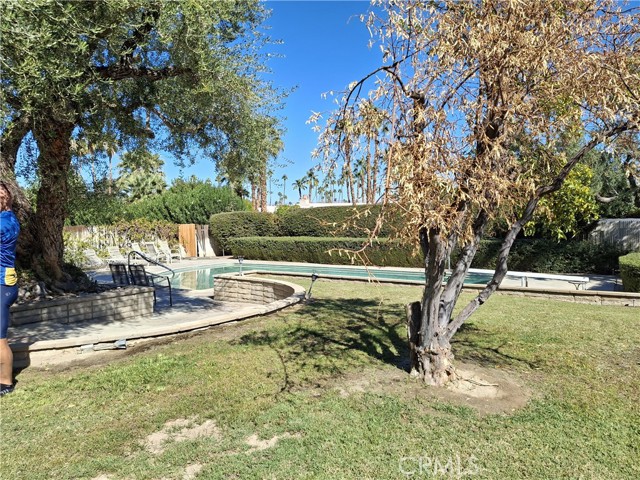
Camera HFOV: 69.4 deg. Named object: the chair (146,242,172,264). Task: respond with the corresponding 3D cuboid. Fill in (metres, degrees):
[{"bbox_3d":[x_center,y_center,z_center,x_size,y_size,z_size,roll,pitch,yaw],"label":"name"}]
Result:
[{"bbox_3d":[-6.280,0.500,17.900,0.900,0.970,0.650,1,1,31],"label":"chair"}]

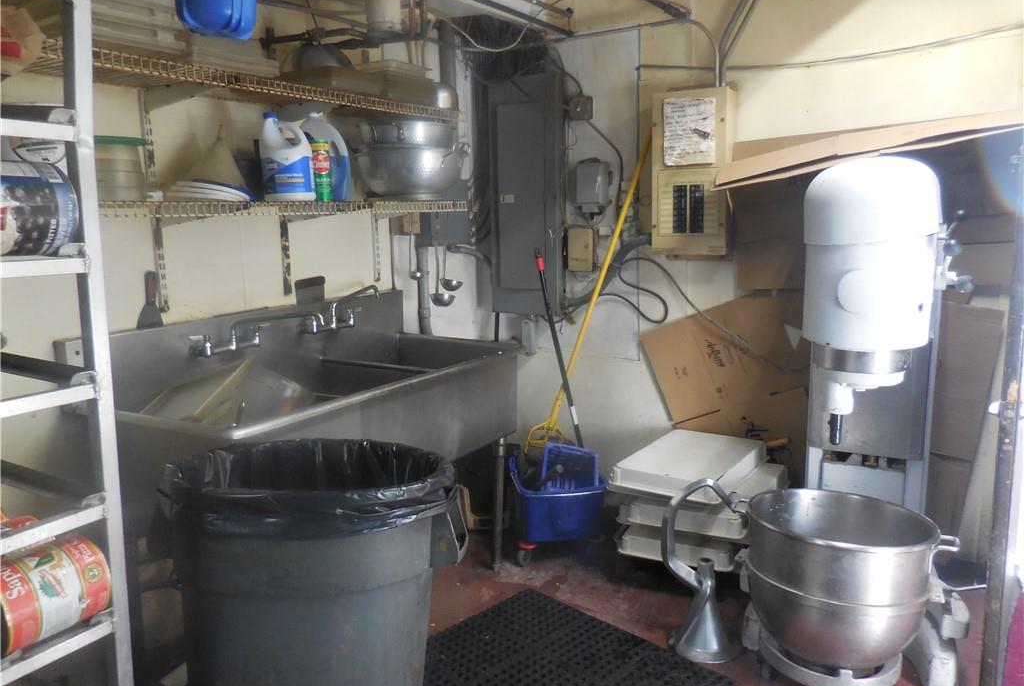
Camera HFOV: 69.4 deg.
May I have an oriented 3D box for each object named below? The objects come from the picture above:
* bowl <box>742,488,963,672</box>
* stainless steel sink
[{"bbox_3d":[0.973,0.721,2.212,0.580,0.440,0.505,4,11,31],"label":"bowl"},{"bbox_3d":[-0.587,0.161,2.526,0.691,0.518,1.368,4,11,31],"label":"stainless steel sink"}]

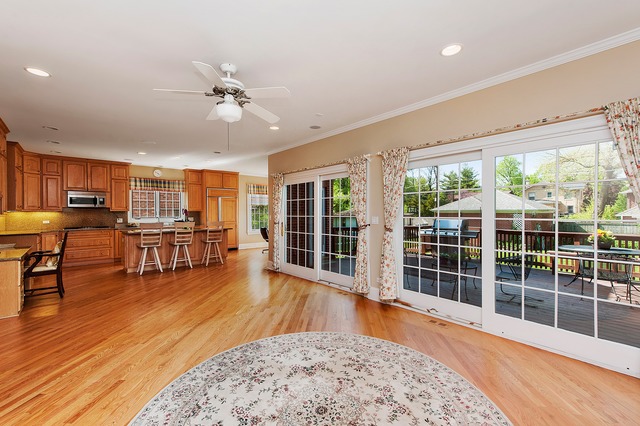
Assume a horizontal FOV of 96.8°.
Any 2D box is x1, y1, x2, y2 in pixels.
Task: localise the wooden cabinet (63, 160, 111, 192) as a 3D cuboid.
[{"bbox_3d":[-6.199,-0.950,7.591,0.950,0.820,0.360,0,0,-40],"label":"wooden cabinet"}]

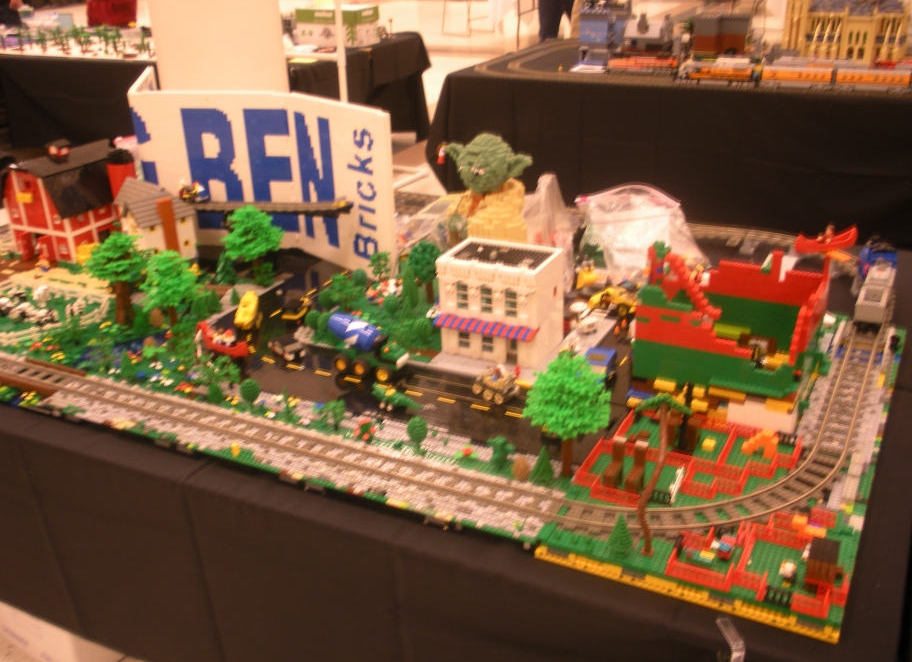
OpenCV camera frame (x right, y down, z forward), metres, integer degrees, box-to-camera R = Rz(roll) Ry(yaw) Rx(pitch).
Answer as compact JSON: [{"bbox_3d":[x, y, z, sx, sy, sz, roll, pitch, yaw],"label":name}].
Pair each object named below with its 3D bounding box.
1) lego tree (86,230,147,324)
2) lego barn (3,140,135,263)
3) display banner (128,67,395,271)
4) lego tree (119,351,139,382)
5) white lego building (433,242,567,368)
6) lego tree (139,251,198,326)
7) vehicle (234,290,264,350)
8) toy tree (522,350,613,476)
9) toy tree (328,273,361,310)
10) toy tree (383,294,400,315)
[{"bbox_3d":[-0.700,-0.106,1.958,0.120,0.203,0.120,10,27,26],"label":"lego tree"},{"bbox_3d":[-0.965,-0.353,2.433,0.255,0.272,0.258,10,27,26],"label":"lego barn"},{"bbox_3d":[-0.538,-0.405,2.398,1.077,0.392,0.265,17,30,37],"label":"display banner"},{"bbox_3d":[-0.600,0.064,1.737,0.033,0.063,0.033,10,27,26],"label":"lego tree"},{"bbox_3d":[0.084,-0.053,1.774,0.200,0.184,0.152,10,27,26],"label":"white lego building"},{"bbox_3d":[-0.595,-0.084,1.954,0.118,0.150,0.114,10,27,26],"label":"lego tree"},{"bbox_3d":[-0.420,-0.029,1.932,0.044,0.054,0.125,-3,24,-1],"label":"vehicle"},{"bbox_3d":[0.162,0.121,1.367,0.129,0.198,0.129,-2,24,1],"label":"toy tree"},{"bbox_3d":[-0.233,-0.082,2.005,0.062,0.074,0.058,10,27,26],"label":"toy tree"},{"bbox_3d":[-0.133,-0.053,1.955,0.034,0.054,0.034,-2,24,1],"label":"toy tree"}]

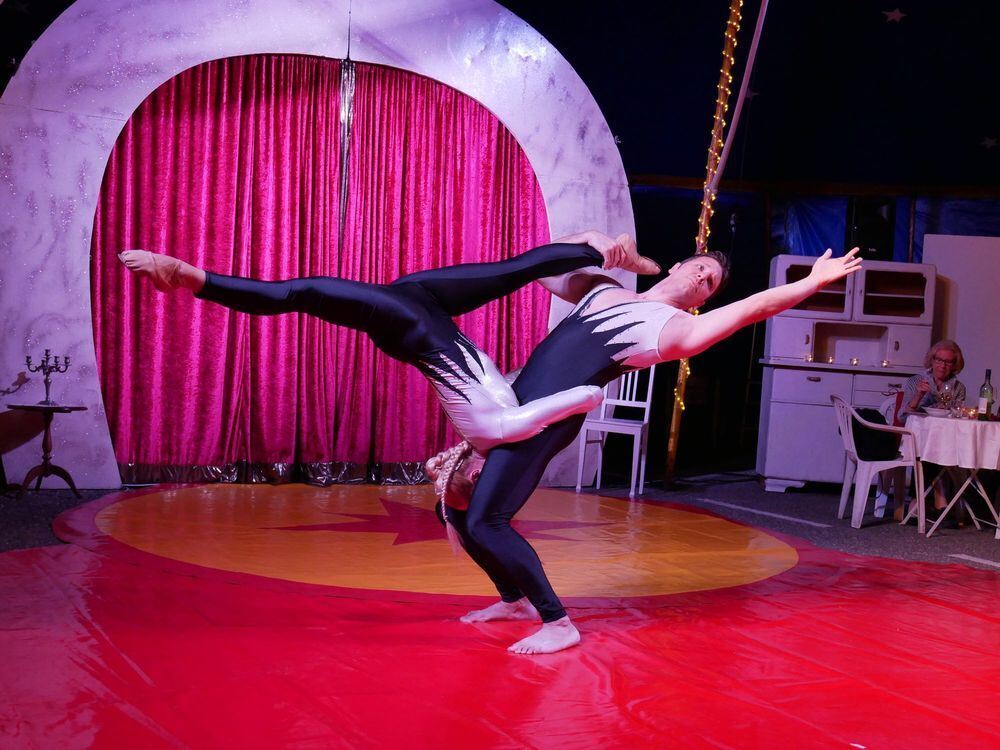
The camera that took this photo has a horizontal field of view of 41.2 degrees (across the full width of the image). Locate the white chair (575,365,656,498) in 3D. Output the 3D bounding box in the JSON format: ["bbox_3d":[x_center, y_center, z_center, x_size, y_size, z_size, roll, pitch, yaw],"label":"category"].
[{"bbox_3d":[0.787,0.333,8.812,0.420,0.900,0.460,4,2,18],"label":"white chair"}]

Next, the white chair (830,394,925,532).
[{"bbox_3d":[2.292,0.533,8.121,0.540,0.780,0.540,3,2,1],"label":"white chair"}]

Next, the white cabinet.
[{"bbox_3d":[2.520,0.007,9.688,1.170,1.710,0.530,3,2,3],"label":"white cabinet"}]

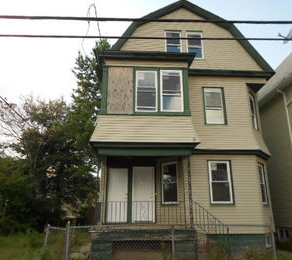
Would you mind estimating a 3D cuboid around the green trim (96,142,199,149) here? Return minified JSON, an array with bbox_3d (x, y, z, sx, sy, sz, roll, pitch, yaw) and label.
[{"bbox_3d":[0.012,0.524,8.582,3.458,0.157,0.250,1,-17,-3],"label":"green trim"}]

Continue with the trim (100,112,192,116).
[{"bbox_3d":[-0.005,-0.531,8.995,3.176,0.139,0.110,1,-17,-3],"label":"trim"}]

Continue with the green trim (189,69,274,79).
[{"bbox_3d":[3.532,-2.304,10.760,3.546,0.205,0.350,1,-17,-3],"label":"green trim"}]

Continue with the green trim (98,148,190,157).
[{"bbox_3d":[-0.032,0.770,8.657,3.087,0.259,0.200,1,-17,-3],"label":"green trim"}]

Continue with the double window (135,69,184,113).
[{"bbox_3d":[0.485,-1.408,9.311,1.734,1.682,0.120,1,-17,-3],"label":"double window"}]

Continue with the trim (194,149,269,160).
[{"bbox_3d":[3.448,0.924,10.143,3.382,0.167,0.750,1,-17,-3],"label":"trim"}]

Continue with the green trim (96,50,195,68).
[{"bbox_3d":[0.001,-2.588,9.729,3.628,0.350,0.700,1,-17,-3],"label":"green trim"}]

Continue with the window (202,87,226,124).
[{"bbox_3d":[2.750,-0.965,10.467,0.937,1.578,0.120,1,-17,-3],"label":"window"}]

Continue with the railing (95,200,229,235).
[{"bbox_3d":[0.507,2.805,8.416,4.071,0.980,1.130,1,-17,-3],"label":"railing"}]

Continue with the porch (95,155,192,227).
[{"bbox_3d":[-0.095,2.216,9.157,2.954,2.244,2.100,1,-17,-3],"label":"porch"}]

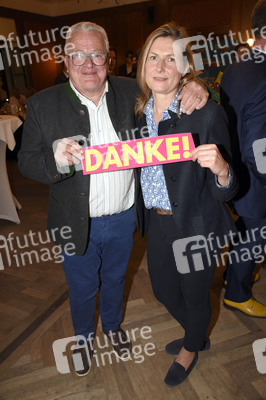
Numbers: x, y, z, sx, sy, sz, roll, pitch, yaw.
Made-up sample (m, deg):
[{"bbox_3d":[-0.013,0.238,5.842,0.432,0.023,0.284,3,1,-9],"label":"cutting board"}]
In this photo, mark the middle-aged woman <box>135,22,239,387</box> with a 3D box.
[{"bbox_3d":[0.236,0.119,1.569,0.500,1.710,0.440,5,21,21],"label":"middle-aged woman"}]

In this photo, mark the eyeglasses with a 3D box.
[{"bbox_3d":[-0.174,-0.552,1.318,0.145,0.050,0.145,-4,20,-7],"label":"eyeglasses"}]

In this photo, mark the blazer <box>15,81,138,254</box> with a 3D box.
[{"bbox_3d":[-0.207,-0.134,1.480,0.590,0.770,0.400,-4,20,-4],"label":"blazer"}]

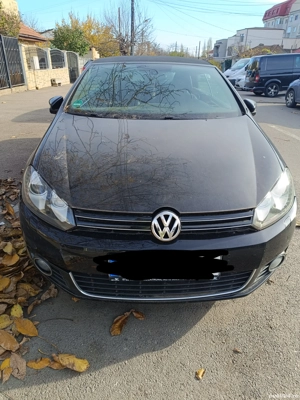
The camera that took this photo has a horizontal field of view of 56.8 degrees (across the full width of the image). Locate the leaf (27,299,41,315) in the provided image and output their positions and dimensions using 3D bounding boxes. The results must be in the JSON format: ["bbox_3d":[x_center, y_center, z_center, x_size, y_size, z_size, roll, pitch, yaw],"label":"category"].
[{"bbox_3d":[-0.704,0.639,1.668,0.046,0.035,0.110,10,27,19],"label":"leaf"}]

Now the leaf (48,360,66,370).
[{"bbox_3d":[-0.440,0.786,1.312,0.080,0.020,0.038,15,28,26],"label":"leaf"}]

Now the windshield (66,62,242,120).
[{"bbox_3d":[0.044,-0.932,2.332,1.440,0.150,0.790,0,57,-2],"label":"windshield"}]

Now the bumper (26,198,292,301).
[{"bbox_3d":[0.070,0.258,1.531,1.740,0.440,0.500,1,25,-1],"label":"bumper"}]

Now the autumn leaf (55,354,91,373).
[{"bbox_3d":[-0.371,0.774,1.323,0.168,0.030,0.064,8,26,14],"label":"autumn leaf"}]

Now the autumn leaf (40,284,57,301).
[{"bbox_3d":[-0.636,0.577,1.738,0.105,0.030,0.107,-15,30,-31],"label":"autumn leaf"}]

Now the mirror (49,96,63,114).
[{"bbox_3d":[-0.859,-0.911,2.686,0.180,0.160,0.130,1,25,-1],"label":"mirror"}]

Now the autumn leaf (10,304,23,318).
[{"bbox_3d":[-0.758,0.633,1.578,0.102,0.025,0.063,19,31,34],"label":"autumn leaf"}]

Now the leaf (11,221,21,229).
[{"bbox_3d":[-1.184,0.216,2.447,0.068,0.025,0.139,-9,27,-21],"label":"leaf"}]

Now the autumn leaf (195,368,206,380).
[{"bbox_3d":[0.243,0.828,1.327,0.033,0.025,0.055,23,34,39],"label":"autumn leaf"}]

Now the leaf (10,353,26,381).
[{"bbox_3d":[-0.625,0.781,1.314,0.068,0.020,0.162,-9,27,-20],"label":"leaf"}]

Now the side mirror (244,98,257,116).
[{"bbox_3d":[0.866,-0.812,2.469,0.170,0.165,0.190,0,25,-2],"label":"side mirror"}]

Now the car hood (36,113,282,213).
[{"bbox_3d":[0.063,-0.300,1.715,1.450,0.190,1.040,0,39,-2],"label":"car hood"}]

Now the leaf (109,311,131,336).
[{"bbox_3d":[-0.171,0.695,1.586,0.066,0.035,0.177,9,27,18],"label":"leaf"}]

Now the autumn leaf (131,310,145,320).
[{"bbox_3d":[-0.070,0.678,1.636,0.096,0.030,0.045,20,32,36],"label":"autumn leaf"}]

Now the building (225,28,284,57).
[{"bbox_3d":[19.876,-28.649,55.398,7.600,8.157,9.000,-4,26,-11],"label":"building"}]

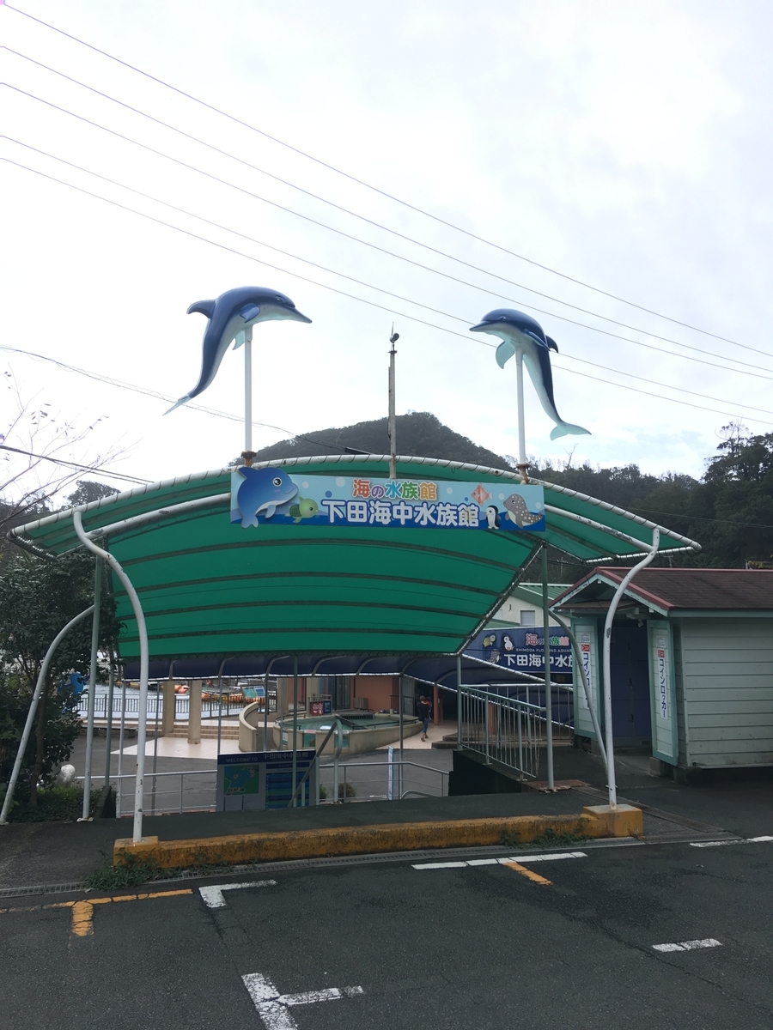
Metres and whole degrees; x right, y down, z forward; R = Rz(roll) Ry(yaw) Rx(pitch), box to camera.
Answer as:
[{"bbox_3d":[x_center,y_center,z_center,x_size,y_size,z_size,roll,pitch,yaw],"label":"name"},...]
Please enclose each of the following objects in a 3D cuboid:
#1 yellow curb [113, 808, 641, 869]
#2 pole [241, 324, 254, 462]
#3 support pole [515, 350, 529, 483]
[{"bbox_3d":[0.086,2.364,6.324,3.980,0.220,0.270,3,-8,-17],"label":"yellow curb"},{"bbox_3d":[-1.033,-0.896,6.438,0.100,1.070,0.100,3,-8,-17],"label":"pole"},{"bbox_3d":[1.111,-0.820,7.117,0.100,1.090,0.100,0,-8,0],"label":"support pole"}]

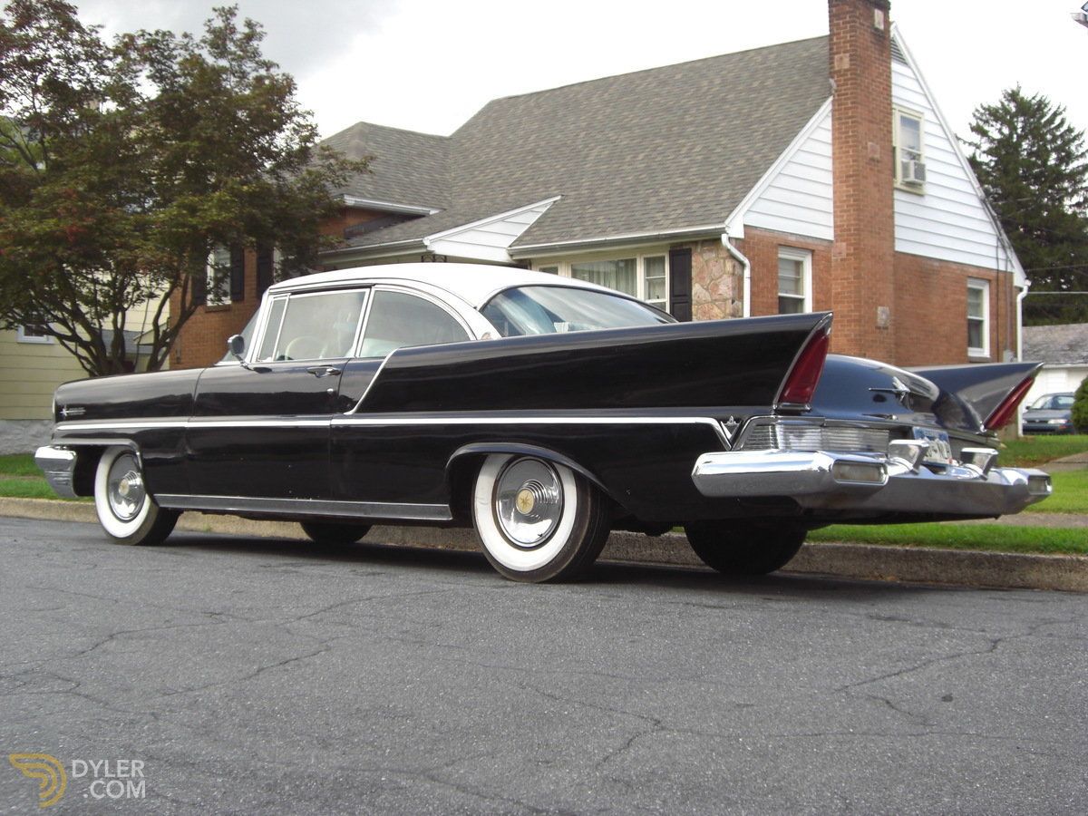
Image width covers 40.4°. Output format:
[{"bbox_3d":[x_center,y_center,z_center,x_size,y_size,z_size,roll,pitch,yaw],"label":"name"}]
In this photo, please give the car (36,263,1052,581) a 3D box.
[{"bbox_3d":[-0.373,0.075,7.994,5.700,1.530,2.040,-1,-5,41],"label":"car"}]

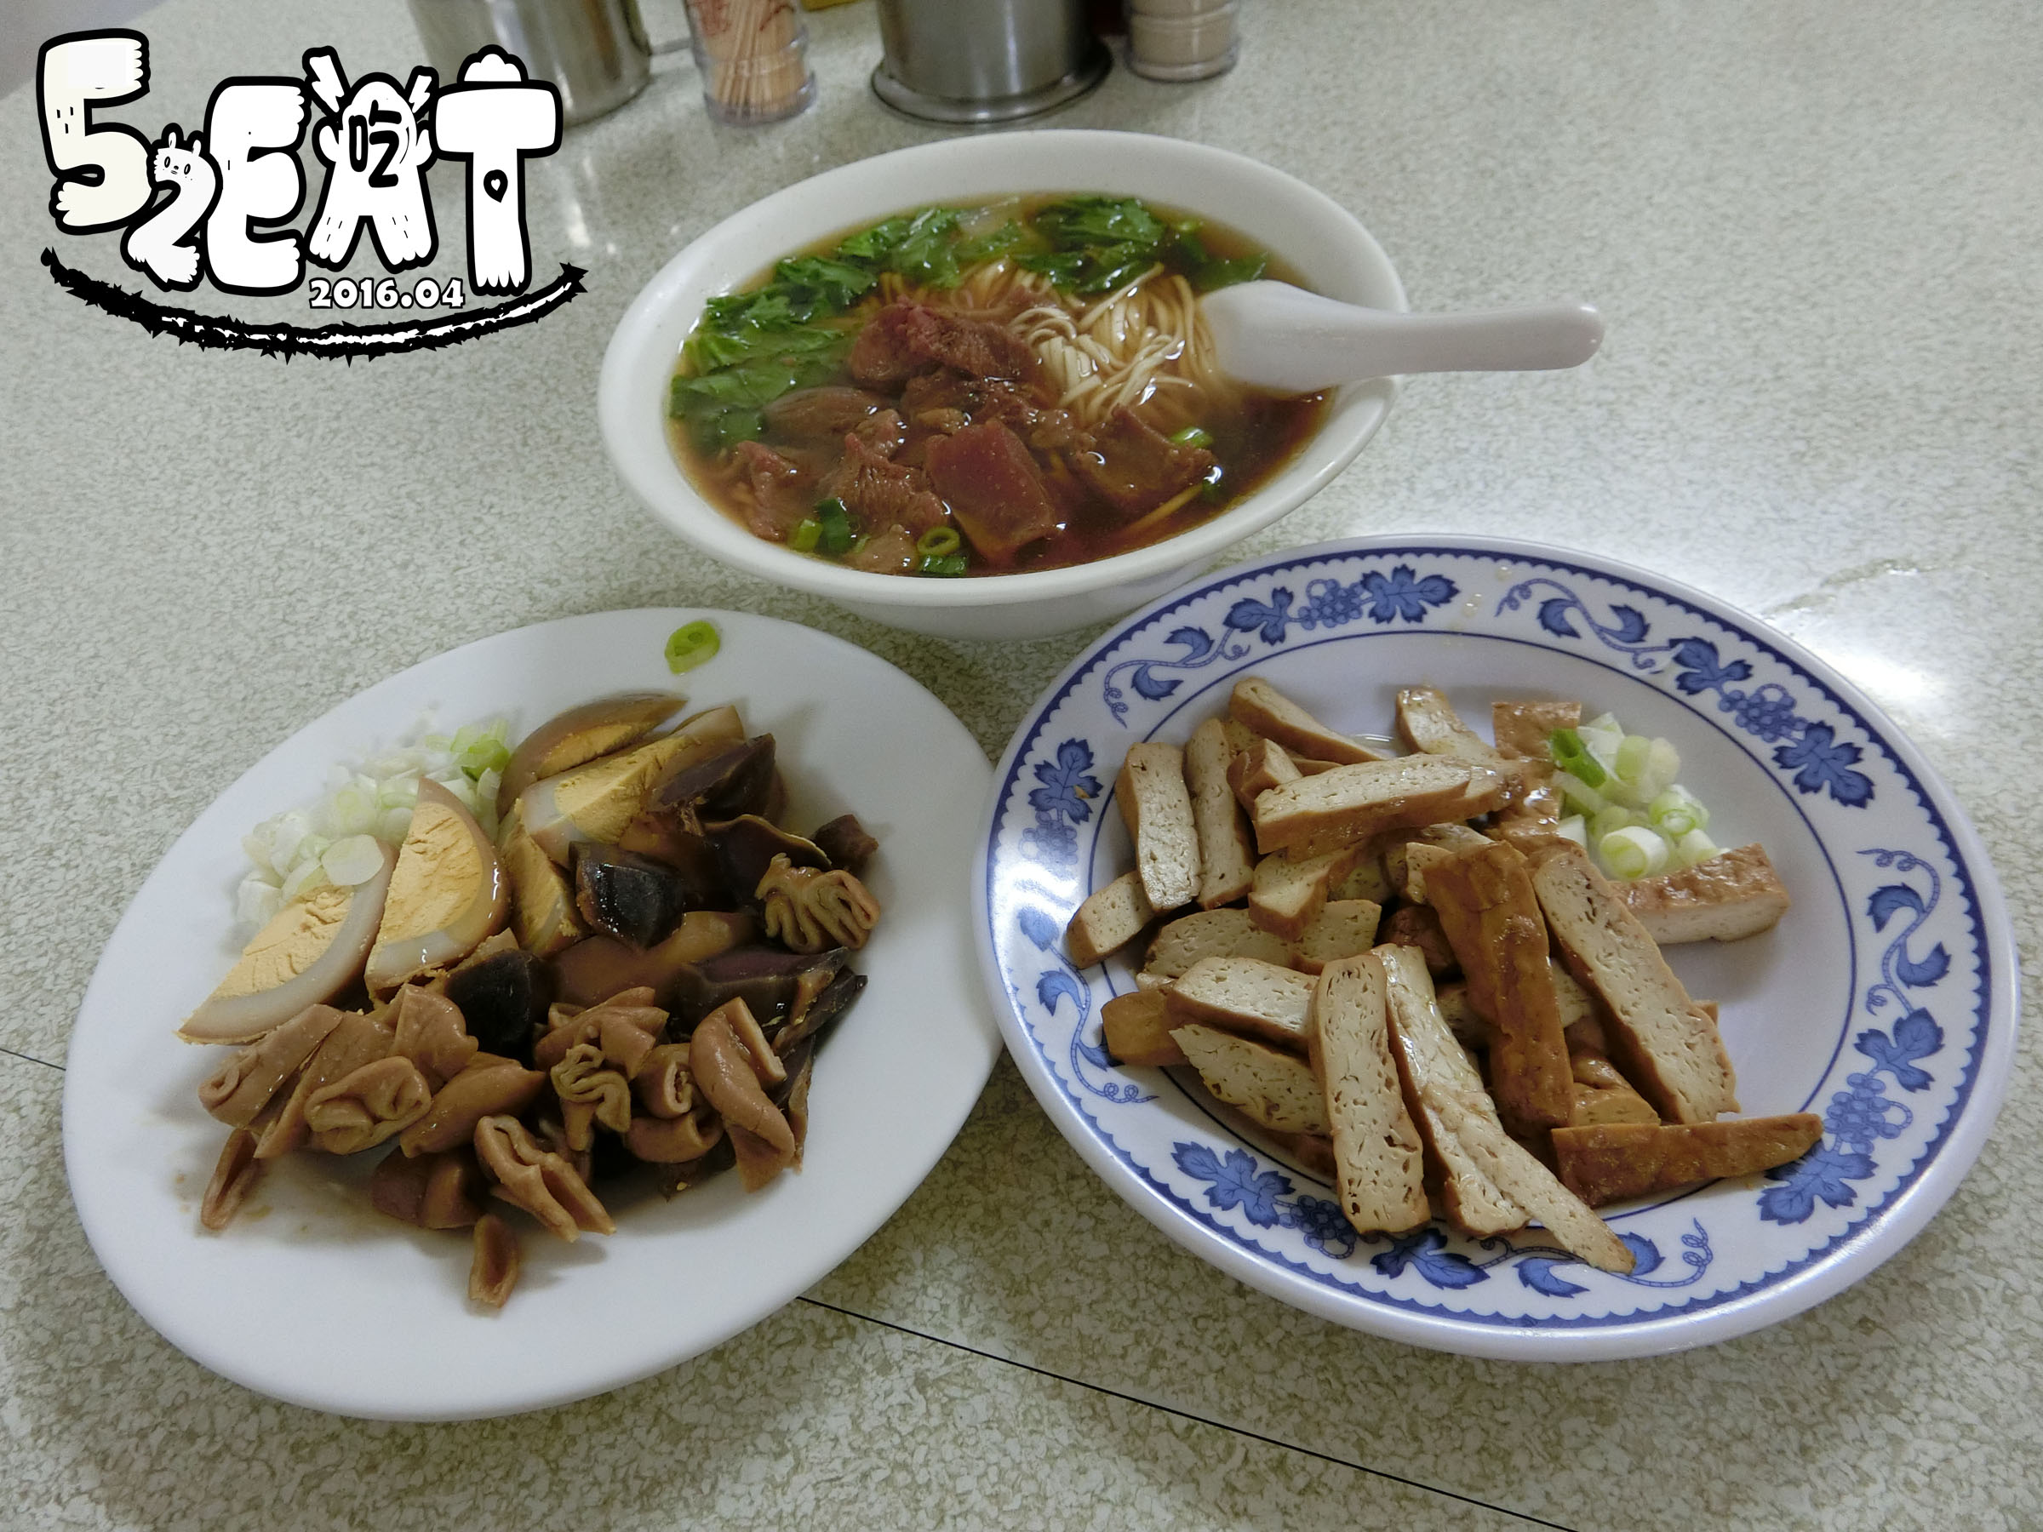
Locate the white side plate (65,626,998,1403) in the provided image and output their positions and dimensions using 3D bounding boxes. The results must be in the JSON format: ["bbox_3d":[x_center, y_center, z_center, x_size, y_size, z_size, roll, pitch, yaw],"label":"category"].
[{"bbox_3d":[-0.098,0.041,0.321,0.200,0.022,0.200,-3,49,3],"label":"white side plate"}]

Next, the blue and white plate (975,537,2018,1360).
[{"bbox_3d":[0.092,0.028,0.310,0.197,0.026,0.197,-3,49,3],"label":"blue and white plate"}]

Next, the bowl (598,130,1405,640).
[{"bbox_3d":[-0.003,-0.092,0.397,0.205,0.066,0.205,-3,49,3],"label":"bowl"}]

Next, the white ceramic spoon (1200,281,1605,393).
[{"bbox_3d":[0.076,-0.099,0.365,0.128,0.036,0.043,3,47,32],"label":"white ceramic spoon"}]

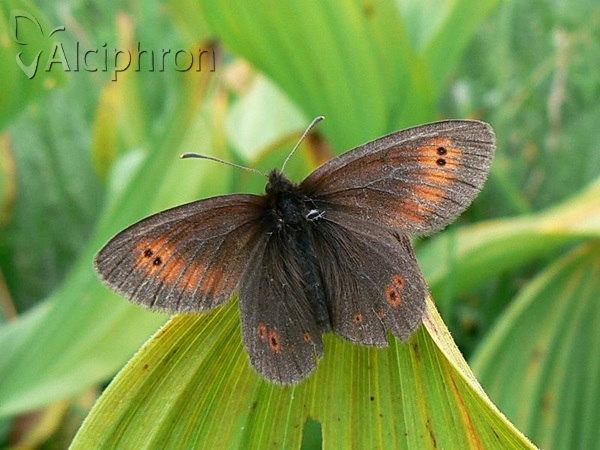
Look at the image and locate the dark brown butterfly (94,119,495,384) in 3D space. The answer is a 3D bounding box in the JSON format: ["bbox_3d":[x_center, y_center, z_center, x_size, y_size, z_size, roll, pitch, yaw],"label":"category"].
[{"bbox_3d":[0.001,0.001,0.062,0.043,0.011,0.026,-19,70,-4],"label":"dark brown butterfly"}]

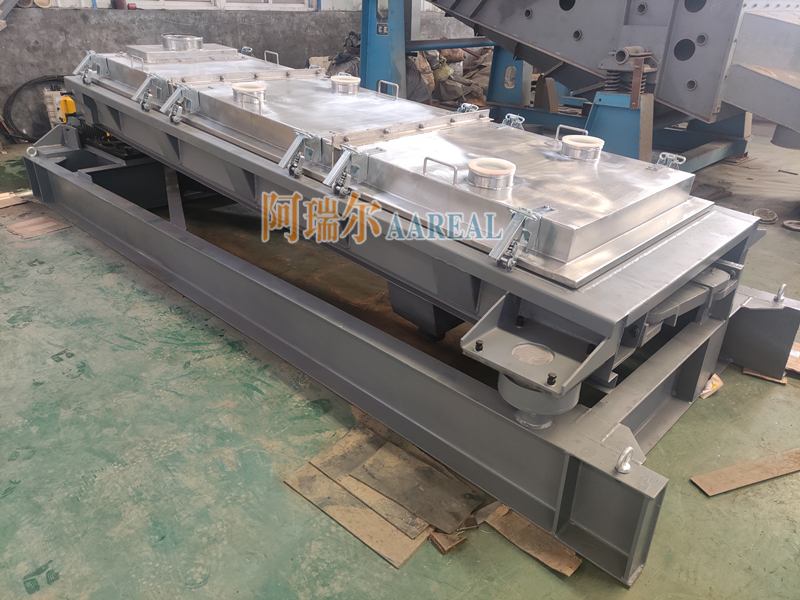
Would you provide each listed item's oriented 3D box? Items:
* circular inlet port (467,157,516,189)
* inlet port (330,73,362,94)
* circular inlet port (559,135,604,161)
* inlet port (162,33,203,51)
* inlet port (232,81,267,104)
[{"bbox_3d":[0.303,-0.418,1.912,0.156,0.060,0.156,3,30,-2],"label":"circular inlet port"},{"bbox_3d":[-0.287,-1.147,3.089,0.157,0.064,0.157,3,30,-2],"label":"inlet port"},{"bbox_3d":[0.725,-0.606,2.296,0.160,0.059,0.160,3,30,-2],"label":"circular inlet port"},{"bbox_3d":[-1.393,-1.655,3.710,0.243,0.072,0.243,3,30,-2],"label":"inlet port"},{"bbox_3d":[-0.715,-0.988,2.752,0.155,0.064,0.155,3,30,-2],"label":"inlet port"}]

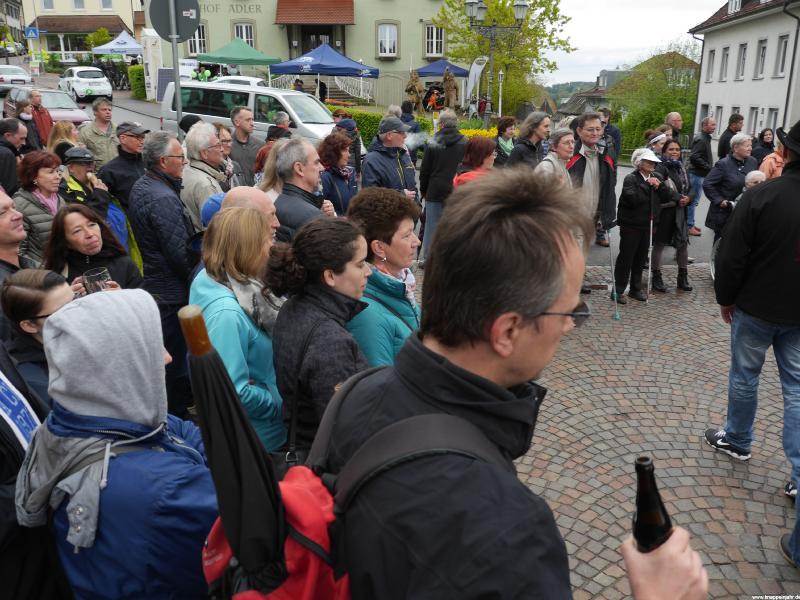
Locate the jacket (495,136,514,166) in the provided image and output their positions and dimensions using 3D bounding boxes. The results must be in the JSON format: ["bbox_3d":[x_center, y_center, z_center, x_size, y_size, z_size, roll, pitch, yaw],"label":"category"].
[{"bbox_3d":[1.263,-1.544,7.600,0.320,0.660,0.460,12,20,33],"label":"jacket"}]

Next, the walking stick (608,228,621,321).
[{"bbox_3d":[1.996,-0.258,6.067,0.070,0.930,0.070,-10,18,3],"label":"walking stick"}]

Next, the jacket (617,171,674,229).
[{"bbox_3d":[2.475,-1.017,6.550,0.520,0.640,0.420,-15,23,-43],"label":"jacket"}]

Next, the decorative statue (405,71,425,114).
[{"bbox_3d":[0.650,-9.277,29.000,0.850,1.950,0.650,1,17,0],"label":"decorative statue"}]

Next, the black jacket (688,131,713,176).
[{"bbox_3d":[4.524,-2.167,9.709,0.320,0.660,0.480,9,19,25],"label":"black jacket"}]

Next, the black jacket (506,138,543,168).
[{"bbox_3d":[1.126,-1.144,5.850,0.300,0.670,0.460,13,21,35],"label":"black jacket"}]

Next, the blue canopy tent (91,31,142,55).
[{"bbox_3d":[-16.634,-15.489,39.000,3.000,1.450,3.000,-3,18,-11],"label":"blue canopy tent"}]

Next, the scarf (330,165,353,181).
[{"bbox_3d":[-0.425,-0.867,4.400,0.240,0.180,0.240,10,20,29],"label":"scarf"}]

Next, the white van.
[{"bbox_3d":[-3.634,-4.593,17.004,4.890,1.970,1.920,11,19,18],"label":"white van"}]

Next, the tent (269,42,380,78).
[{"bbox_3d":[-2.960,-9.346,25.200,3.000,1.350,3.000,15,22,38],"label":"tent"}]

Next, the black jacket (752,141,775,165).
[{"bbox_3d":[5.256,-1.921,9.279,0.480,0.660,0.300,0,17,-2],"label":"black jacket"}]

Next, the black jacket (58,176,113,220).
[{"bbox_3d":[-2.327,-0.641,4.850,0.370,0.680,0.500,14,22,39],"label":"black jacket"}]

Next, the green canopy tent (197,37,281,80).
[{"bbox_3d":[-6.756,-9.559,27.435,3.000,3.000,3.000,-8,19,-27],"label":"green canopy tent"}]

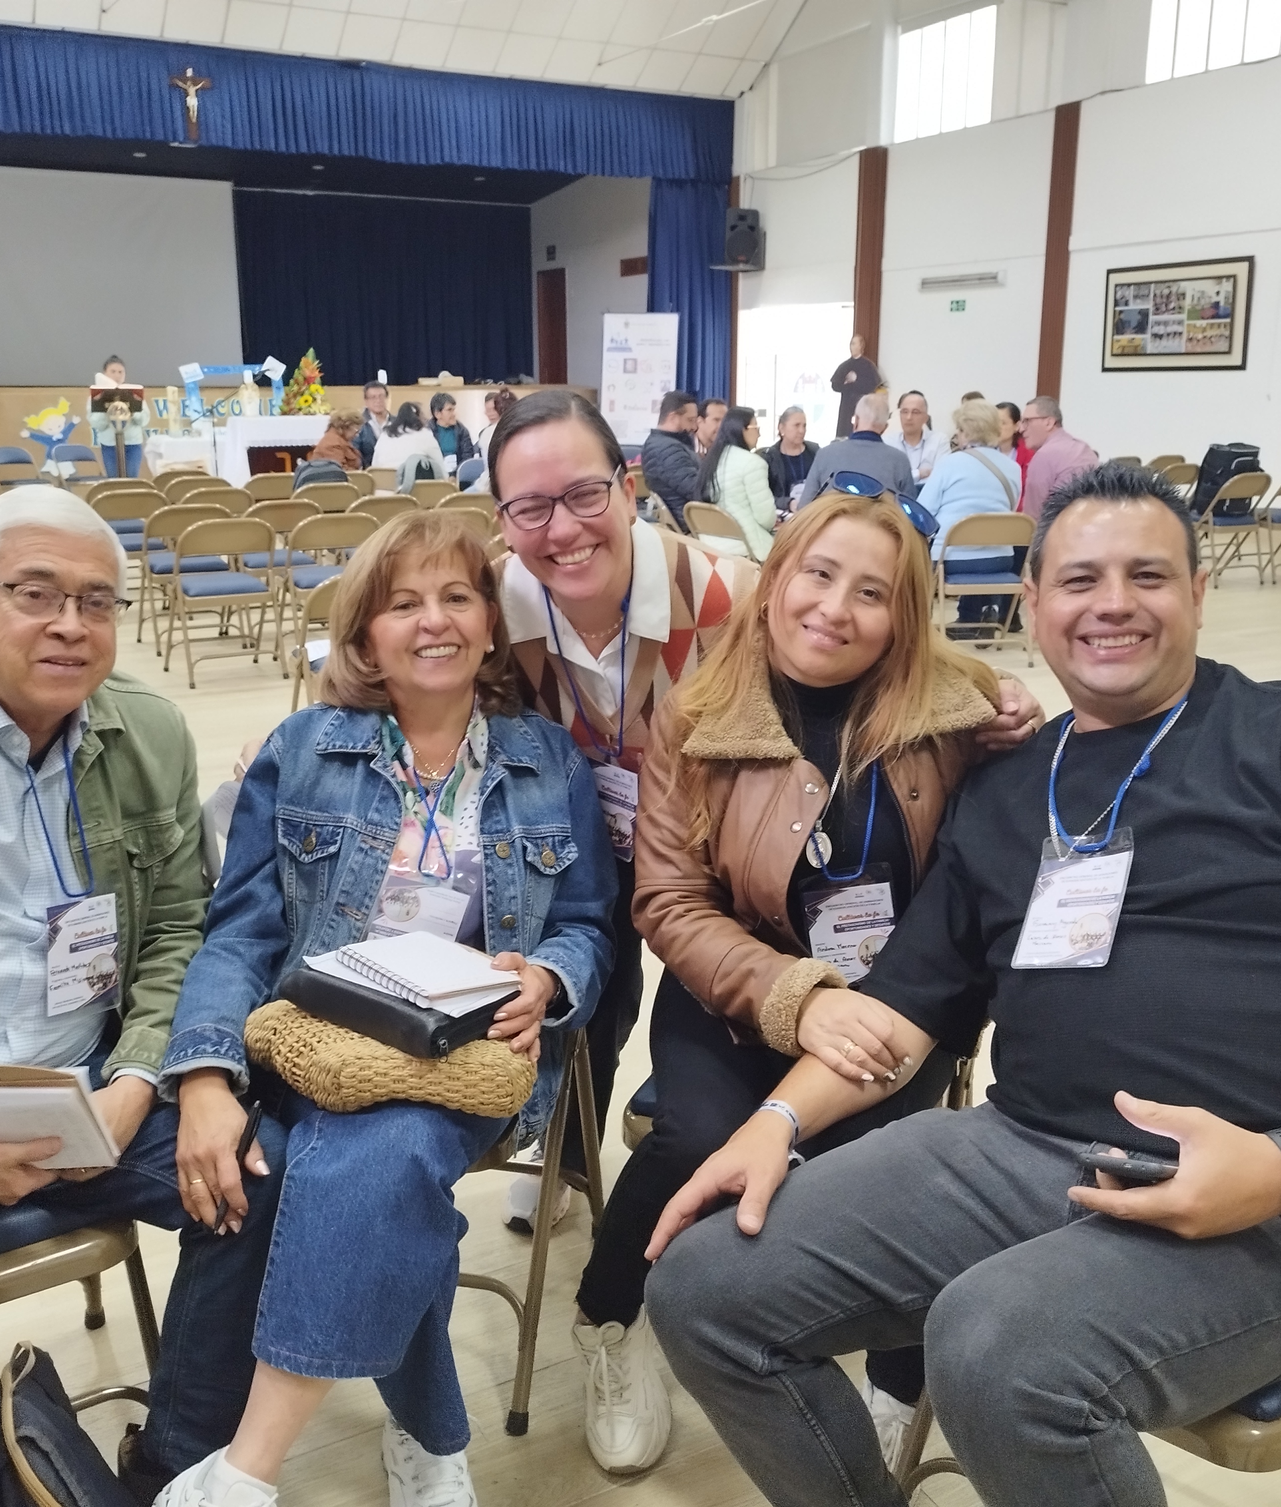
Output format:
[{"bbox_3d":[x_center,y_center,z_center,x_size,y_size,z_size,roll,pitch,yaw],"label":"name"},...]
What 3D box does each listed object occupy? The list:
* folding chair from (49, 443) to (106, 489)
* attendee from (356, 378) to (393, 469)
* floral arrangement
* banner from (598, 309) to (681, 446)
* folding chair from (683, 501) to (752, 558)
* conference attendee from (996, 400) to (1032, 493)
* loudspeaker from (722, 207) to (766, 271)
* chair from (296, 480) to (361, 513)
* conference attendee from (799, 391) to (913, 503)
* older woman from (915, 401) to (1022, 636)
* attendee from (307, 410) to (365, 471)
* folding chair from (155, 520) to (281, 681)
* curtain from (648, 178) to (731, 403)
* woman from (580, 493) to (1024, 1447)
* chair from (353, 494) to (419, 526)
[{"bbox_3d":[-5.756,-2.813,14.449,0.480,0.760,0.465,13,20,41],"label":"folding chair"},{"bbox_3d":[-1.957,-2.067,10.417,0.520,1.330,0.750,-3,15,-12],"label":"attendee"},{"bbox_3d":[-3.693,-4.054,15.245,0.490,0.700,0.380,-8,17,-28],"label":"floral arrangement"},{"bbox_3d":[-0.025,-3.590,14.763,0.810,2.050,0.220,3,15,12],"label":"banner"},{"bbox_3d":[0.506,-0.927,7.243,0.490,0.757,0.460,-10,18,-32],"label":"folding chair"},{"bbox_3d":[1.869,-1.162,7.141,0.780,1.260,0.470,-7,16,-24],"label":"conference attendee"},{"bbox_3d":[1.305,-6.562,17.783,0.430,0.690,0.400,1,15,4],"label":"loudspeaker"},{"bbox_3d":[-2.033,-1.328,8.771,0.460,0.757,0.490,-8,17,-28],"label":"chair"},{"bbox_3d":[1.128,-1.216,7.280,0.570,1.310,0.800,1,15,4],"label":"conference attendee"},{"bbox_3d":[1.667,-1.143,7.061,0.540,1.280,0.780,-1,15,-2],"label":"older woman"},{"bbox_3d":[-2.155,-2.050,10.754,0.820,1.160,0.480,-7,16,-24],"label":"attendee"},{"bbox_3d":[-1.981,-0.744,6.569,0.460,0.757,0.490,-8,17,-28],"label":"folding chair"},{"bbox_3d":[0.690,-5.911,19.361,1.294,4.150,0.300,-8,17,-27],"label":"curtain"},{"bbox_3d":[0.220,0.249,1.908,0.560,1.220,0.640,2,15,8],"label":"woman"},{"bbox_3d":[-1.507,-1.111,7.968,0.465,0.760,0.480,-8,17,-28],"label":"chair"}]

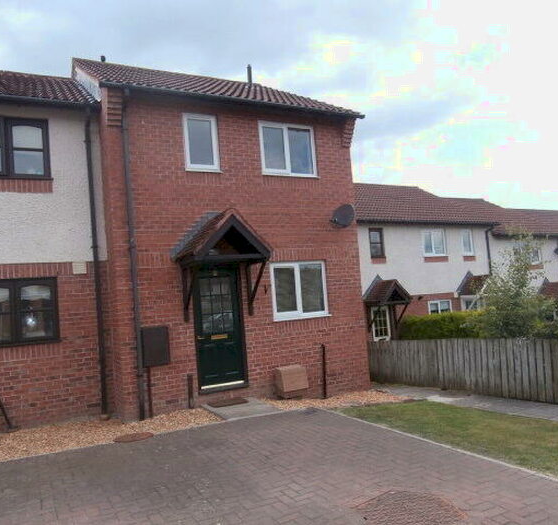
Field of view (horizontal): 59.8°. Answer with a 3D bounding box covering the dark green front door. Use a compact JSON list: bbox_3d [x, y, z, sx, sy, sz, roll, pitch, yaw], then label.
[{"bbox_3d":[-1.000,1.091,8.247,0.830,2.020,0.090,-3,-3,-27],"label":"dark green front door"}]

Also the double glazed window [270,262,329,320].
[{"bbox_3d":[0.403,0.519,8.966,1.170,1.040,0.100,-3,-3,-27],"label":"double glazed window"}]

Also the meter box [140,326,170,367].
[{"bbox_3d":[-1.912,1.312,7.576,0.410,0.610,0.170,-3,-3,-27],"label":"meter box"}]

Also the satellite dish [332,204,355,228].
[{"bbox_3d":[1.218,-0.869,9.137,0.430,0.440,0.300,-6,-4,36],"label":"satellite dish"}]

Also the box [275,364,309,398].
[{"bbox_3d":[0.259,2.081,8.516,0.480,0.500,0.320,-3,-3,-27],"label":"box"}]

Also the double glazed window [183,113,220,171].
[{"bbox_3d":[-1.318,-2.047,8.304,0.620,1.000,0.100,-3,-3,-27],"label":"double glazed window"}]

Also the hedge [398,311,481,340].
[{"bbox_3d":[4.900,2.476,14.650,0.850,1.750,3.100,-3,-3,-27],"label":"hedge"}]

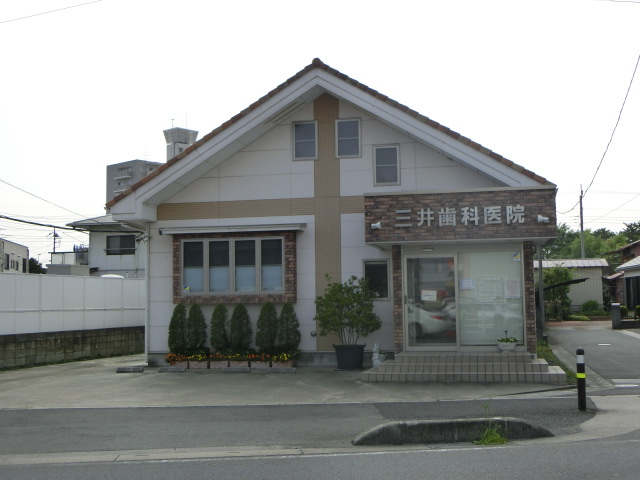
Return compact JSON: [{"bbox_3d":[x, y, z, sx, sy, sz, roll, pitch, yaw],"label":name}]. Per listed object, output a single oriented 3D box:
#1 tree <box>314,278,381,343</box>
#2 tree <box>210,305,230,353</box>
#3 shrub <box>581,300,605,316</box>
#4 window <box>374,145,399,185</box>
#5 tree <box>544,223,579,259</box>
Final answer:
[{"bbox_3d":[0.631,1.570,18.616,1.544,1.549,1.400,-2,-4,12],"label":"tree"},{"bbox_3d":[-2.365,2.140,19.673,0.449,1.277,0.449,-2,-4,12],"label":"tree"},{"bbox_3d":[16.361,4.162,50.000,1.532,1.052,1.400,-2,-4,10],"label":"shrub"},{"bbox_3d":[1.574,-1.759,19.576,0.633,1.009,0.100,-2,-4,12],"label":"window"},{"bbox_3d":[21.770,2.569,75.000,4.200,8.200,4.000,-2,-4,10],"label":"tree"}]

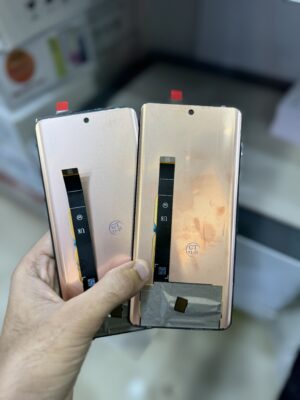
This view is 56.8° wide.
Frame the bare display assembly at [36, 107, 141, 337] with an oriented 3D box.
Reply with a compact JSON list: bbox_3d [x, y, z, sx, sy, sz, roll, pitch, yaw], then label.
[{"bbox_3d":[-0.034,0.017,0.199,0.072,0.159,0.006,-9,0,-5],"label":"bare display assembly"}]

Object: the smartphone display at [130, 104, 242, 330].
[{"bbox_3d":[0.026,0.012,0.198,0.072,0.159,0.006,3,-1,-1],"label":"smartphone display"}]

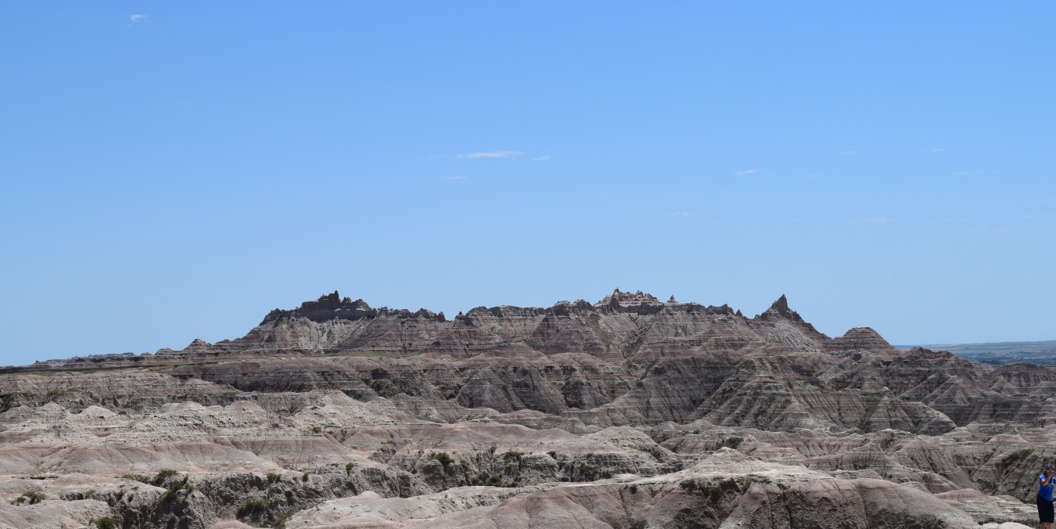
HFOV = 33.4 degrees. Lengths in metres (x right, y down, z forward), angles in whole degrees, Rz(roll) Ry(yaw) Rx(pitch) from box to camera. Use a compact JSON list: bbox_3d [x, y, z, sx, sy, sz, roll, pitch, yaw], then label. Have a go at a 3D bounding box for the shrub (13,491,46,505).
[{"bbox_3d":[-23.237,10.864,82.000,1.538,0.608,1.230,-1,-3,0],"label":"shrub"}]

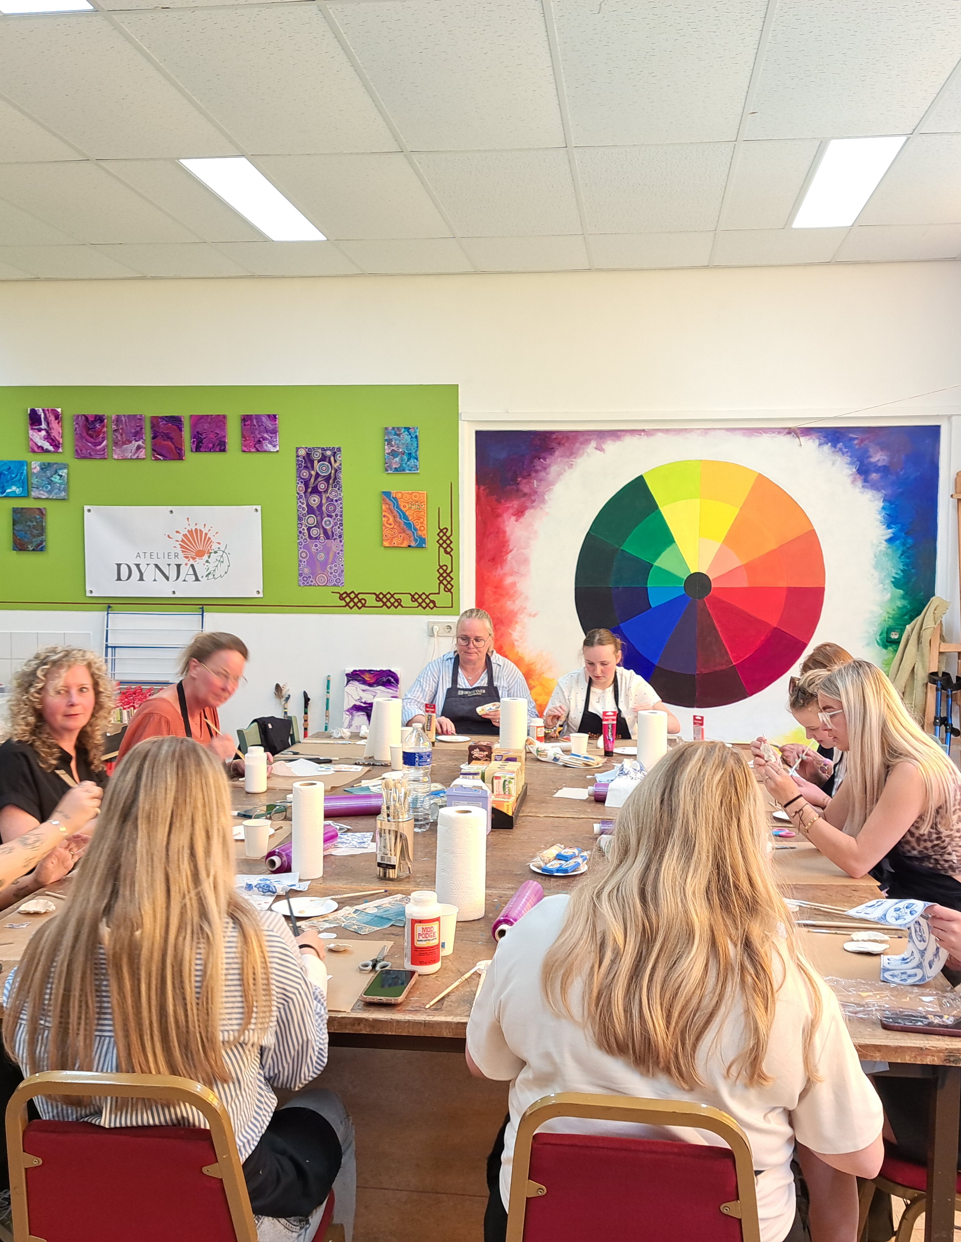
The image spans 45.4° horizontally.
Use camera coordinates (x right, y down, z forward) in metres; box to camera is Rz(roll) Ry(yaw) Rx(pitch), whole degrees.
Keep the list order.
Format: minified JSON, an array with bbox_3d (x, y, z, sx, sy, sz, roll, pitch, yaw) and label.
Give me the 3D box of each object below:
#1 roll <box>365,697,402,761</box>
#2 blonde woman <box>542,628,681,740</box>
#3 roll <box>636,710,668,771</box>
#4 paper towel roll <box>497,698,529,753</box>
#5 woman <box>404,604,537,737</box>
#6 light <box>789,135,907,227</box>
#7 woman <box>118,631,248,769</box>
[{"bbox_3d":[-0.397,0.443,4.720,0.130,0.245,0.120,1,4,7],"label":"roll"},{"bbox_3d":[0.612,0.657,5.393,0.610,1.250,0.720,1,4,12],"label":"blonde woman"},{"bbox_3d":[0.665,0.474,4.434,0.113,0.240,0.113,1,4,7],"label":"roll"},{"bbox_3d":[0.137,0.446,4.763,0.113,0.240,0.113,1,4,7],"label":"paper towel roll"},{"bbox_3d":[-0.050,0.606,5.525,0.620,1.320,0.720,1,4,4],"label":"woman"},{"bbox_3d":[1.437,-1.722,4.548,0.280,0.060,1.170,1,4,7],"label":"light"},{"bbox_3d":[-1.070,0.691,4.378,0.730,1.290,0.520,3,4,27],"label":"woman"}]

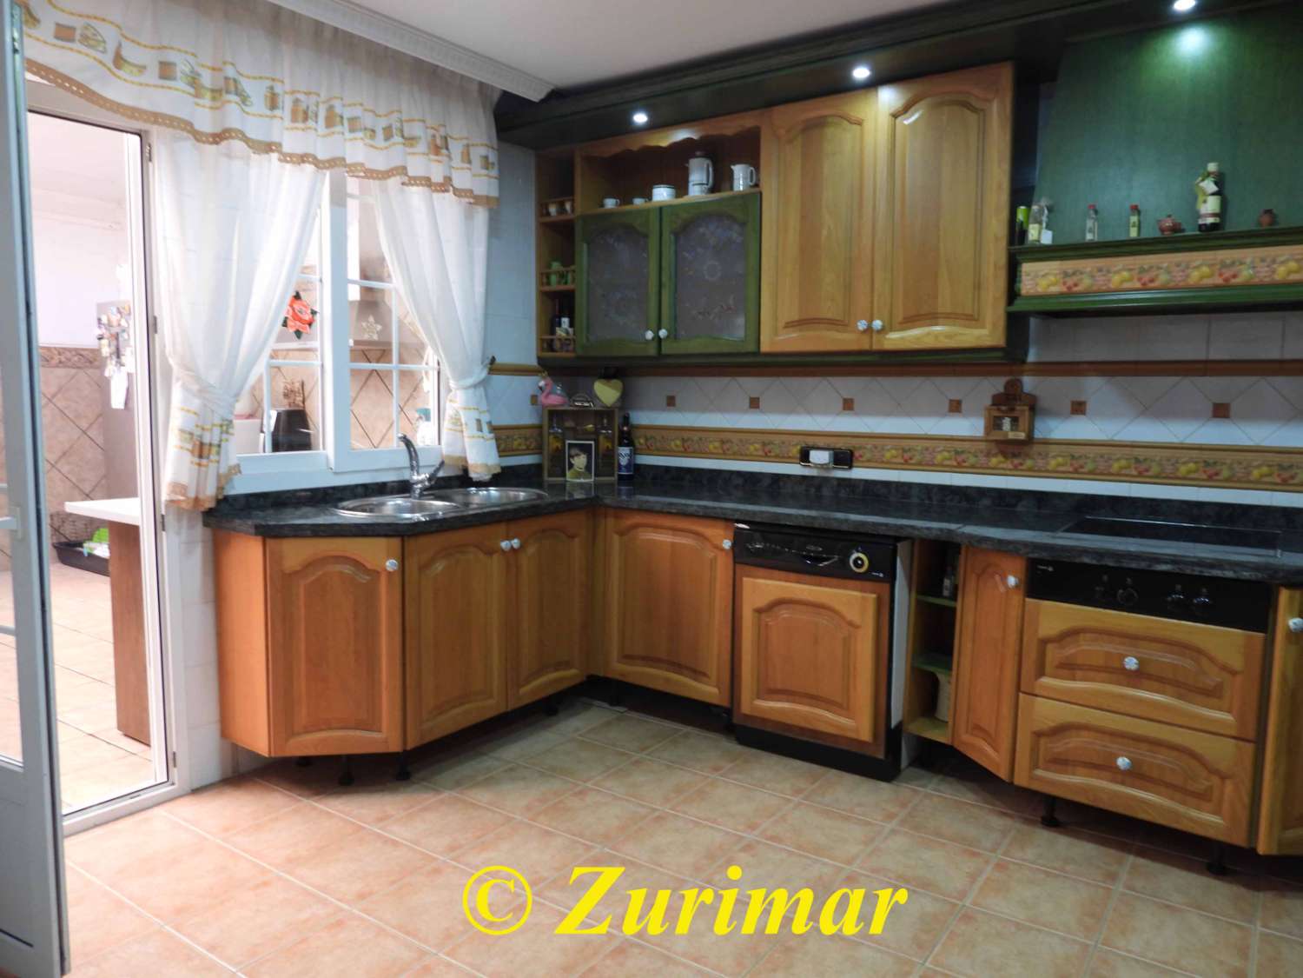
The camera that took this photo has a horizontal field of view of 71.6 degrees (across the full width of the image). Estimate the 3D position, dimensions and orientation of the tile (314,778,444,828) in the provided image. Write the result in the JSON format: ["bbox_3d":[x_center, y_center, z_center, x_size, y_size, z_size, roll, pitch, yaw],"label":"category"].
[{"bbox_3d":[-0.855,0.987,2.874,0.300,0.010,0.300,4,6,35],"label":"tile"}]

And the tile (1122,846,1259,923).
[{"bbox_3d":[1.435,1.054,2.409,0.300,0.010,0.300,4,6,35],"label":"tile"}]

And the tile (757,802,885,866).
[{"bbox_3d":[0.510,1.034,2.723,0.307,0.010,0.307,4,6,35],"label":"tile"}]

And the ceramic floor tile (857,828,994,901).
[{"bbox_3d":[0.765,1.050,2.530,0.306,0.010,0.306,4,6,35],"label":"ceramic floor tile"}]

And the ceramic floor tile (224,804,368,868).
[{"bbox_3d":[-1.030,1.008,2.623,0.300,0.010,0.300,4,6,35],"label":"ceramic floor tile"}]

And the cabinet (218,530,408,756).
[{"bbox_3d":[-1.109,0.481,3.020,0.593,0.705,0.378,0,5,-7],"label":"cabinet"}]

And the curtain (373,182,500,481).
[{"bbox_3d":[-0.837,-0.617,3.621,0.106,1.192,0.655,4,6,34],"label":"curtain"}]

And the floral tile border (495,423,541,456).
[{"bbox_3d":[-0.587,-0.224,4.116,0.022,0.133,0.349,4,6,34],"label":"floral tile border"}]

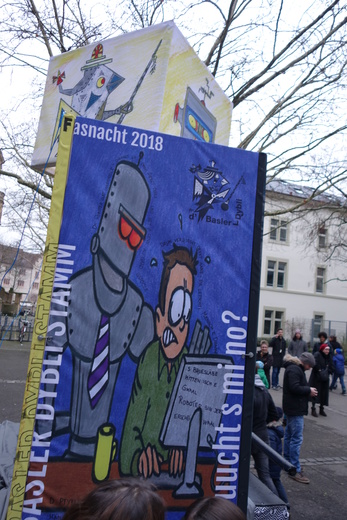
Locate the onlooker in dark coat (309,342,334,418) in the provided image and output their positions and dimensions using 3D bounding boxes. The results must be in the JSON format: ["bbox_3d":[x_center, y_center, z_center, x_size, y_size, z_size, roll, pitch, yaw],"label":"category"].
[{"bbox_3d":[3.451,2.774,9.400,0.550,1.640,0.420,8,-7,-27],"label":"onlooker in dark coat"}]

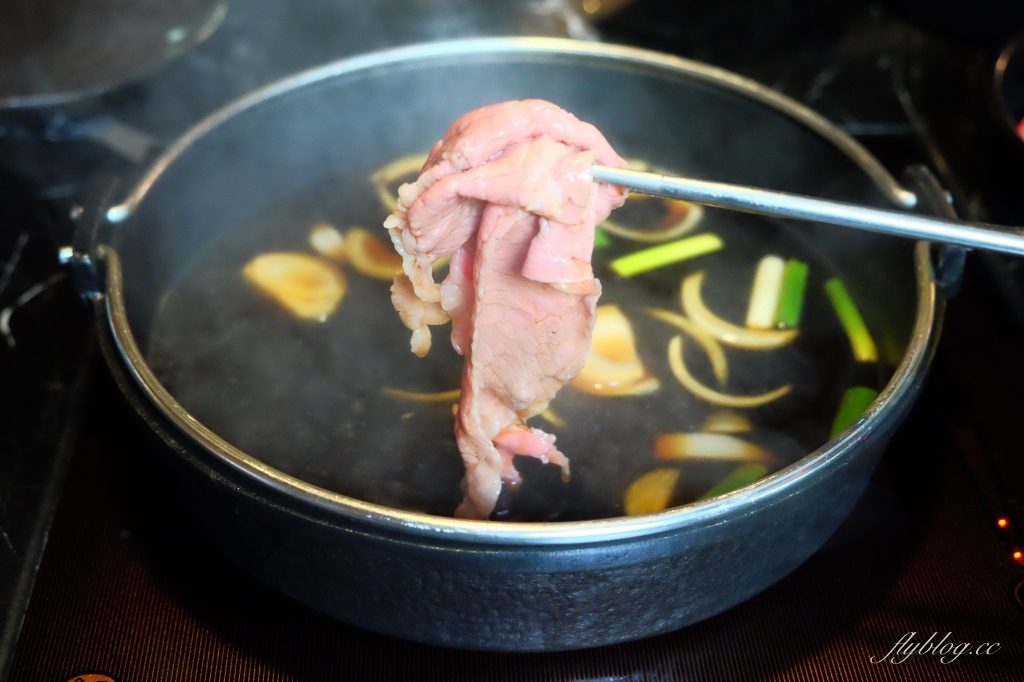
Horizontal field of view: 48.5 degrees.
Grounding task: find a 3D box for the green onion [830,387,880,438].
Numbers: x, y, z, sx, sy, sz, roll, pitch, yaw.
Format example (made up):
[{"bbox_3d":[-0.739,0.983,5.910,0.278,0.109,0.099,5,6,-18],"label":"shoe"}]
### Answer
[{"bbox_3d":[0.101,0.028,0.340,0.009,0.009,0.038,15,42,17],"label":"green onion"}]

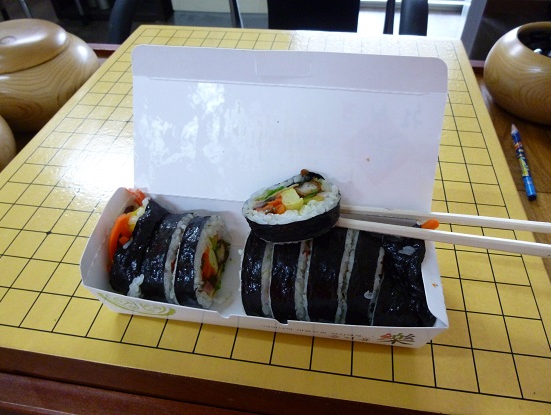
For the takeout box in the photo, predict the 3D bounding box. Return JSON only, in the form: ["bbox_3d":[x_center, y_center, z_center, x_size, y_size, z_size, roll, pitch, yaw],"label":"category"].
[{"bbox_3d":[-0.006,-0.007,0.233,0.198,0.113,0.127,5,47,7],"label":"takeout box"}]

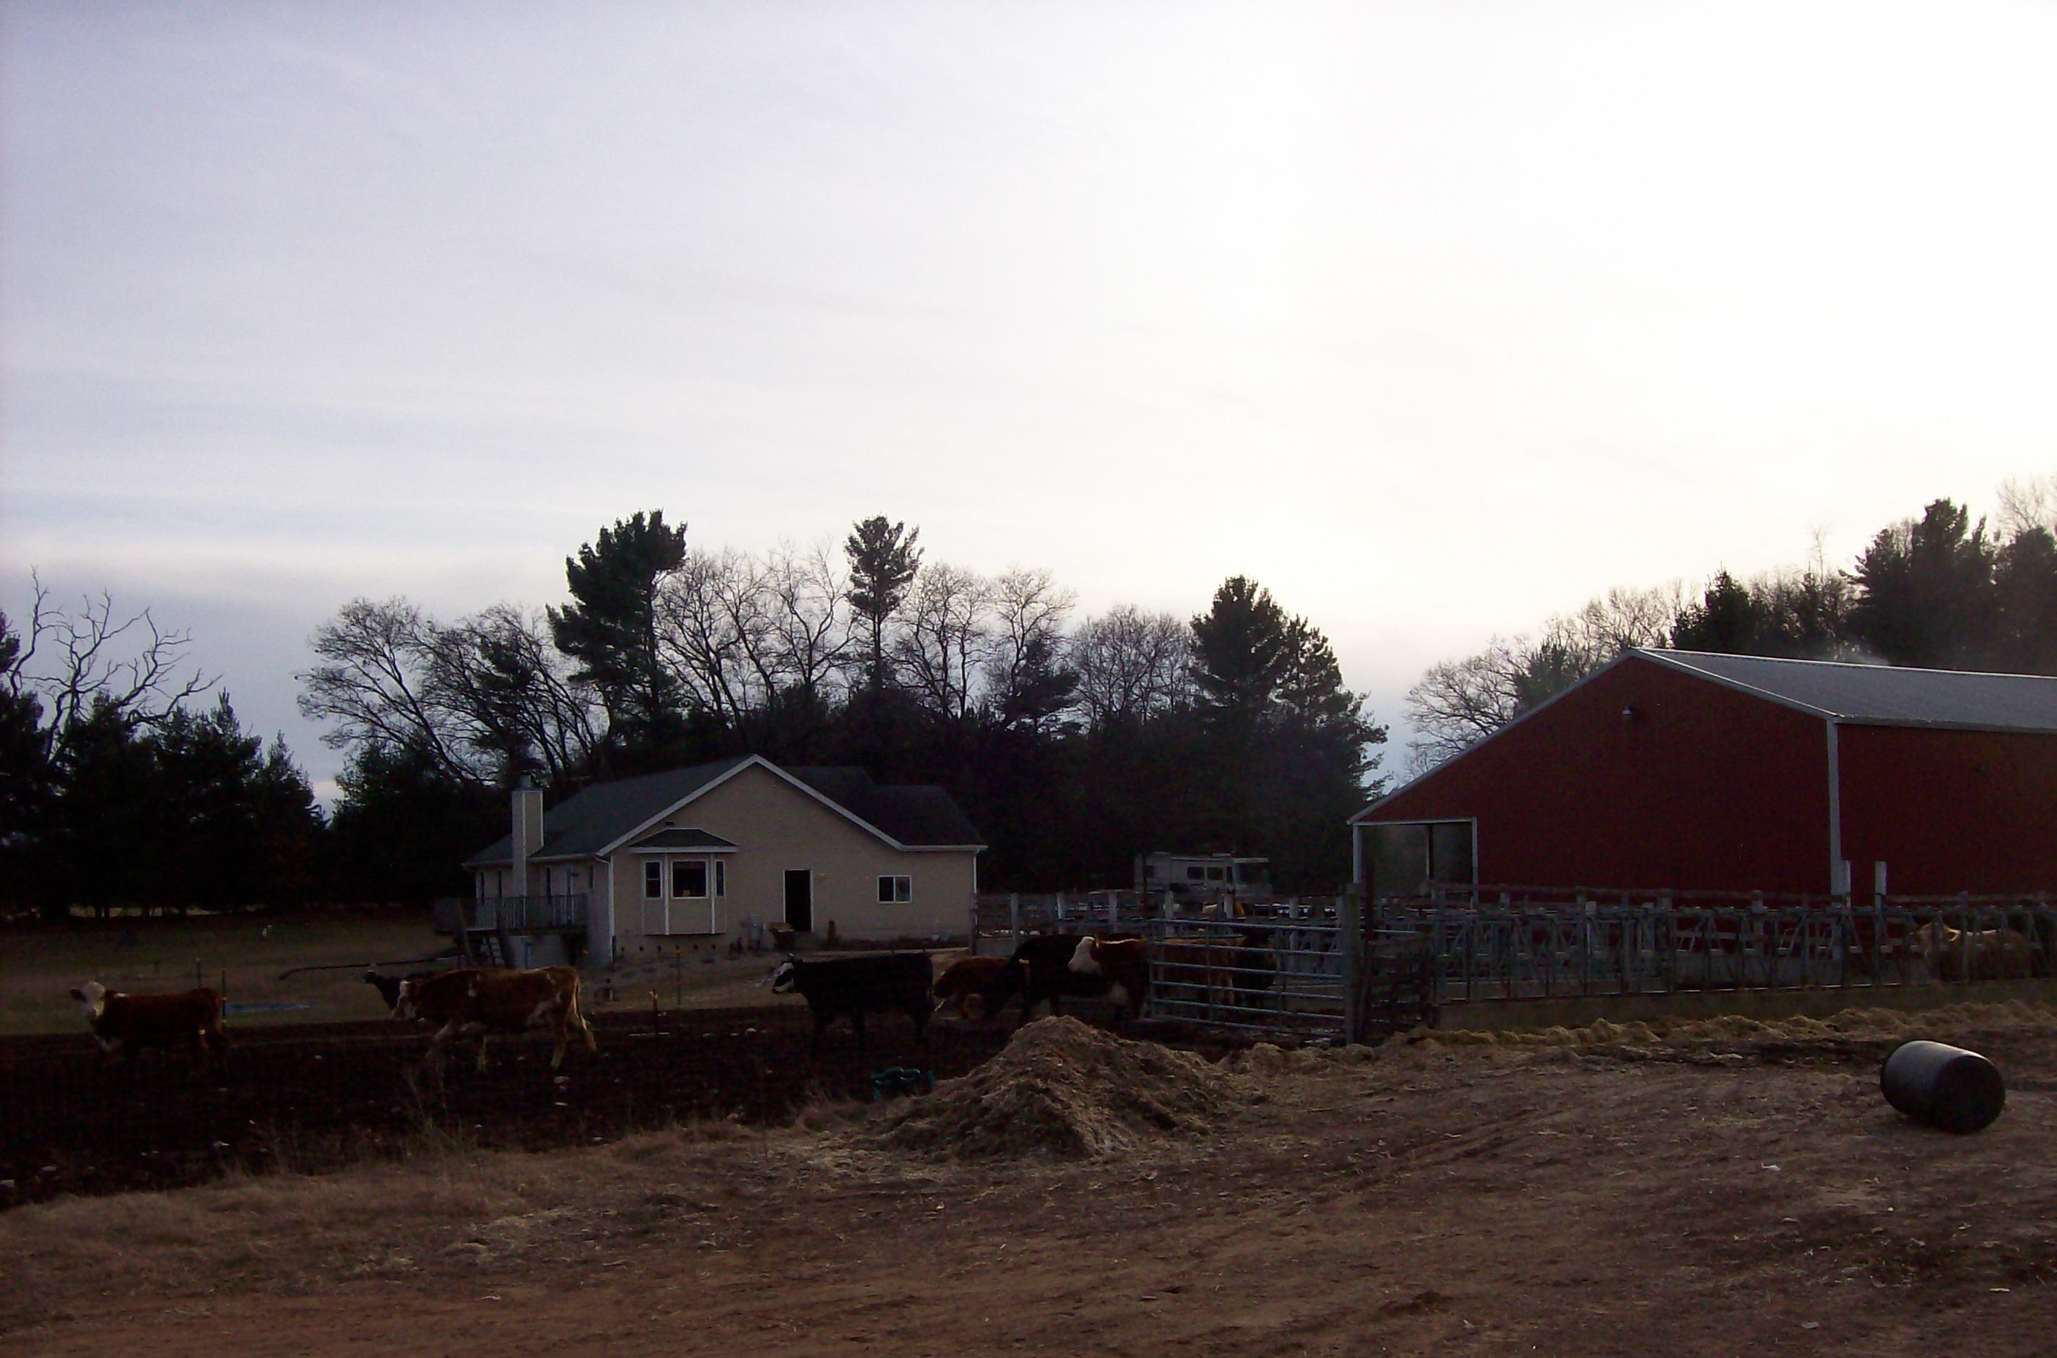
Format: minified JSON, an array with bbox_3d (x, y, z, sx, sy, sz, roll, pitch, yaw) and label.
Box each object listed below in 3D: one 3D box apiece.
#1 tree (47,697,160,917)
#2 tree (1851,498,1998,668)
[{"bbox_3d":[-42.562,5.901,97.939,5.160,10.230,5.200,0,-6,0],"label":"tree"},{"bbox_3d":[45.114,1.395,106.366,7.330,20.990,7.000,0,-6,0],"label":"tree"}]

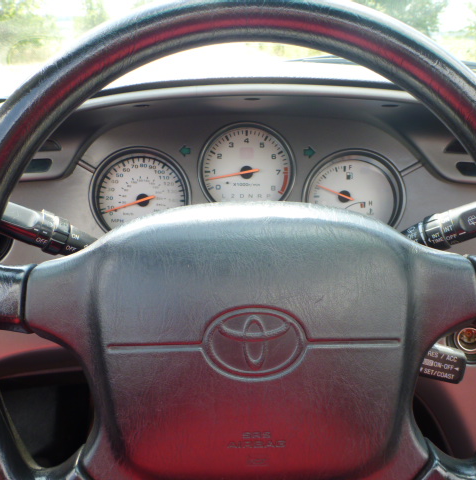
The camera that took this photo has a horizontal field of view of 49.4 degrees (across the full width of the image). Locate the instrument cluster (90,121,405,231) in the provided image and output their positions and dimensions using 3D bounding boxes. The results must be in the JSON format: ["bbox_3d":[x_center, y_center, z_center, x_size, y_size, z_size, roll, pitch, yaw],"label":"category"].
[{"bbox_3d":[0.009,-0.057,0.520,0.313,0.121,0.050,0,-3,0],"label":"instrument cluster"}]

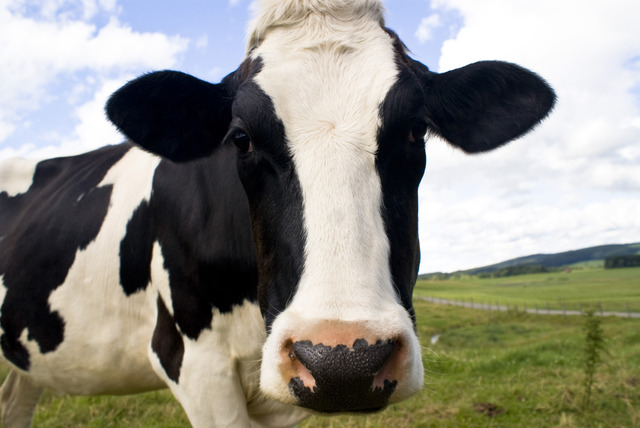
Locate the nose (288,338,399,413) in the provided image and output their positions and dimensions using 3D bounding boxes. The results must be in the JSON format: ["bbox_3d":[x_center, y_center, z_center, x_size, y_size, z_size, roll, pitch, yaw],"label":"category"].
[{"bbox_3d":[0.025,0.168,0.560,0.112,0.080,0.050,0,-6,-3],"label":"nose"}]

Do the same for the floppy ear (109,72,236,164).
[{"bbox_3d":[-0.213,-0.139,0.760,0.187,0.130,0.075,-1,-6,9],"label":"floppy ear"}]

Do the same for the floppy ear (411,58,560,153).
[{"bbox_3d":[0.236,-0.153,0.760,0.200,0.130,0.075,1,-6,-9],"label":"floppy ear"}]

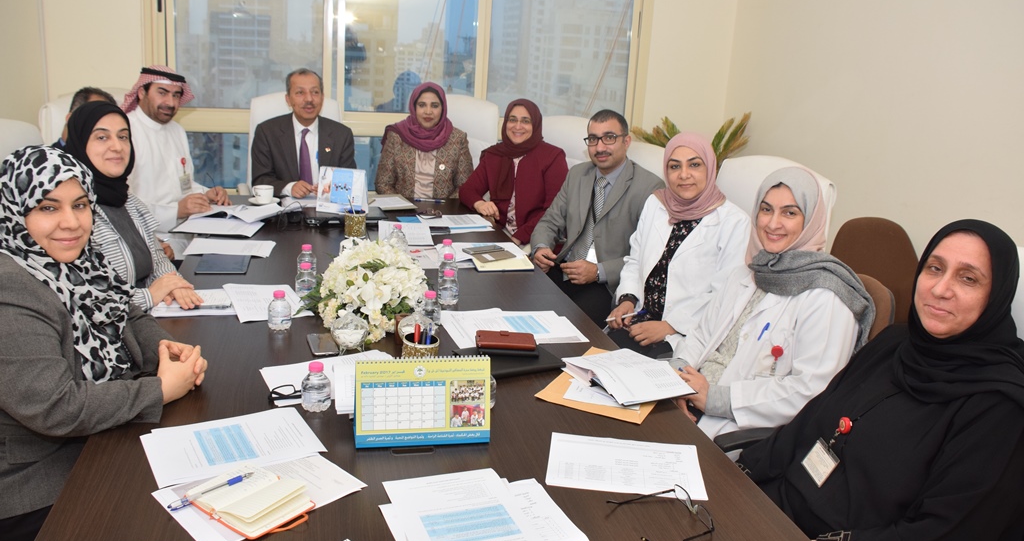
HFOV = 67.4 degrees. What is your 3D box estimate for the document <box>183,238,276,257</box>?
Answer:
[{"bbox_3d":[-1.047,-0.085,2.850,0.300,0.010,0.210,0,16,-11],"label":"document"}]

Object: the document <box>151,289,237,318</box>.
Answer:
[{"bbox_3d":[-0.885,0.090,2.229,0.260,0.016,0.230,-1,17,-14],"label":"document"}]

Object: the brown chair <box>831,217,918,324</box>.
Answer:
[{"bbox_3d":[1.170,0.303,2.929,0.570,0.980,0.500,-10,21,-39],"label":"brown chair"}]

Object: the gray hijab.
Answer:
[{"bbox_3d":[0.850,-0.037,2.180,0.310,0.470,0.280,13,18,32],"label":"gray hijab"}]

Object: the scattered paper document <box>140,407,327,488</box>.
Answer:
[{"bbox_3d":[-0.541,0.337,1.499,0.299,0.005,0.212,-7,19,-31],"label":"scattered paper document"}]

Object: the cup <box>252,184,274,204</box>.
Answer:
[{"bbox_3d":[-1.178,-0.357,3.636,0.092,0.073,0.108,14,19,33],"label":"cup"}]

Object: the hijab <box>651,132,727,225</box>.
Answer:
[{"bbox_3d":[0.601,-0.308,2.600,0.240,0.300,0.250,9,17,18],"label":"hijab"}]

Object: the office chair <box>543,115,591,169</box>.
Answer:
[{"bbox_3d":[0.063,-0.145,3.786,0.660,1.210,0.630,-6,19,-30],"label":"office chair"}]

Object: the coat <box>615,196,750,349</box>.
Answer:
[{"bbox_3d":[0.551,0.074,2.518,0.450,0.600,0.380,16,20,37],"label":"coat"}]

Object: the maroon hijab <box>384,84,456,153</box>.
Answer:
[{"bbox_3d":[-0.505,-0.829,4.150,0.370,0.360,0.280,3,15,-3],"label":"maroon hijab"}]

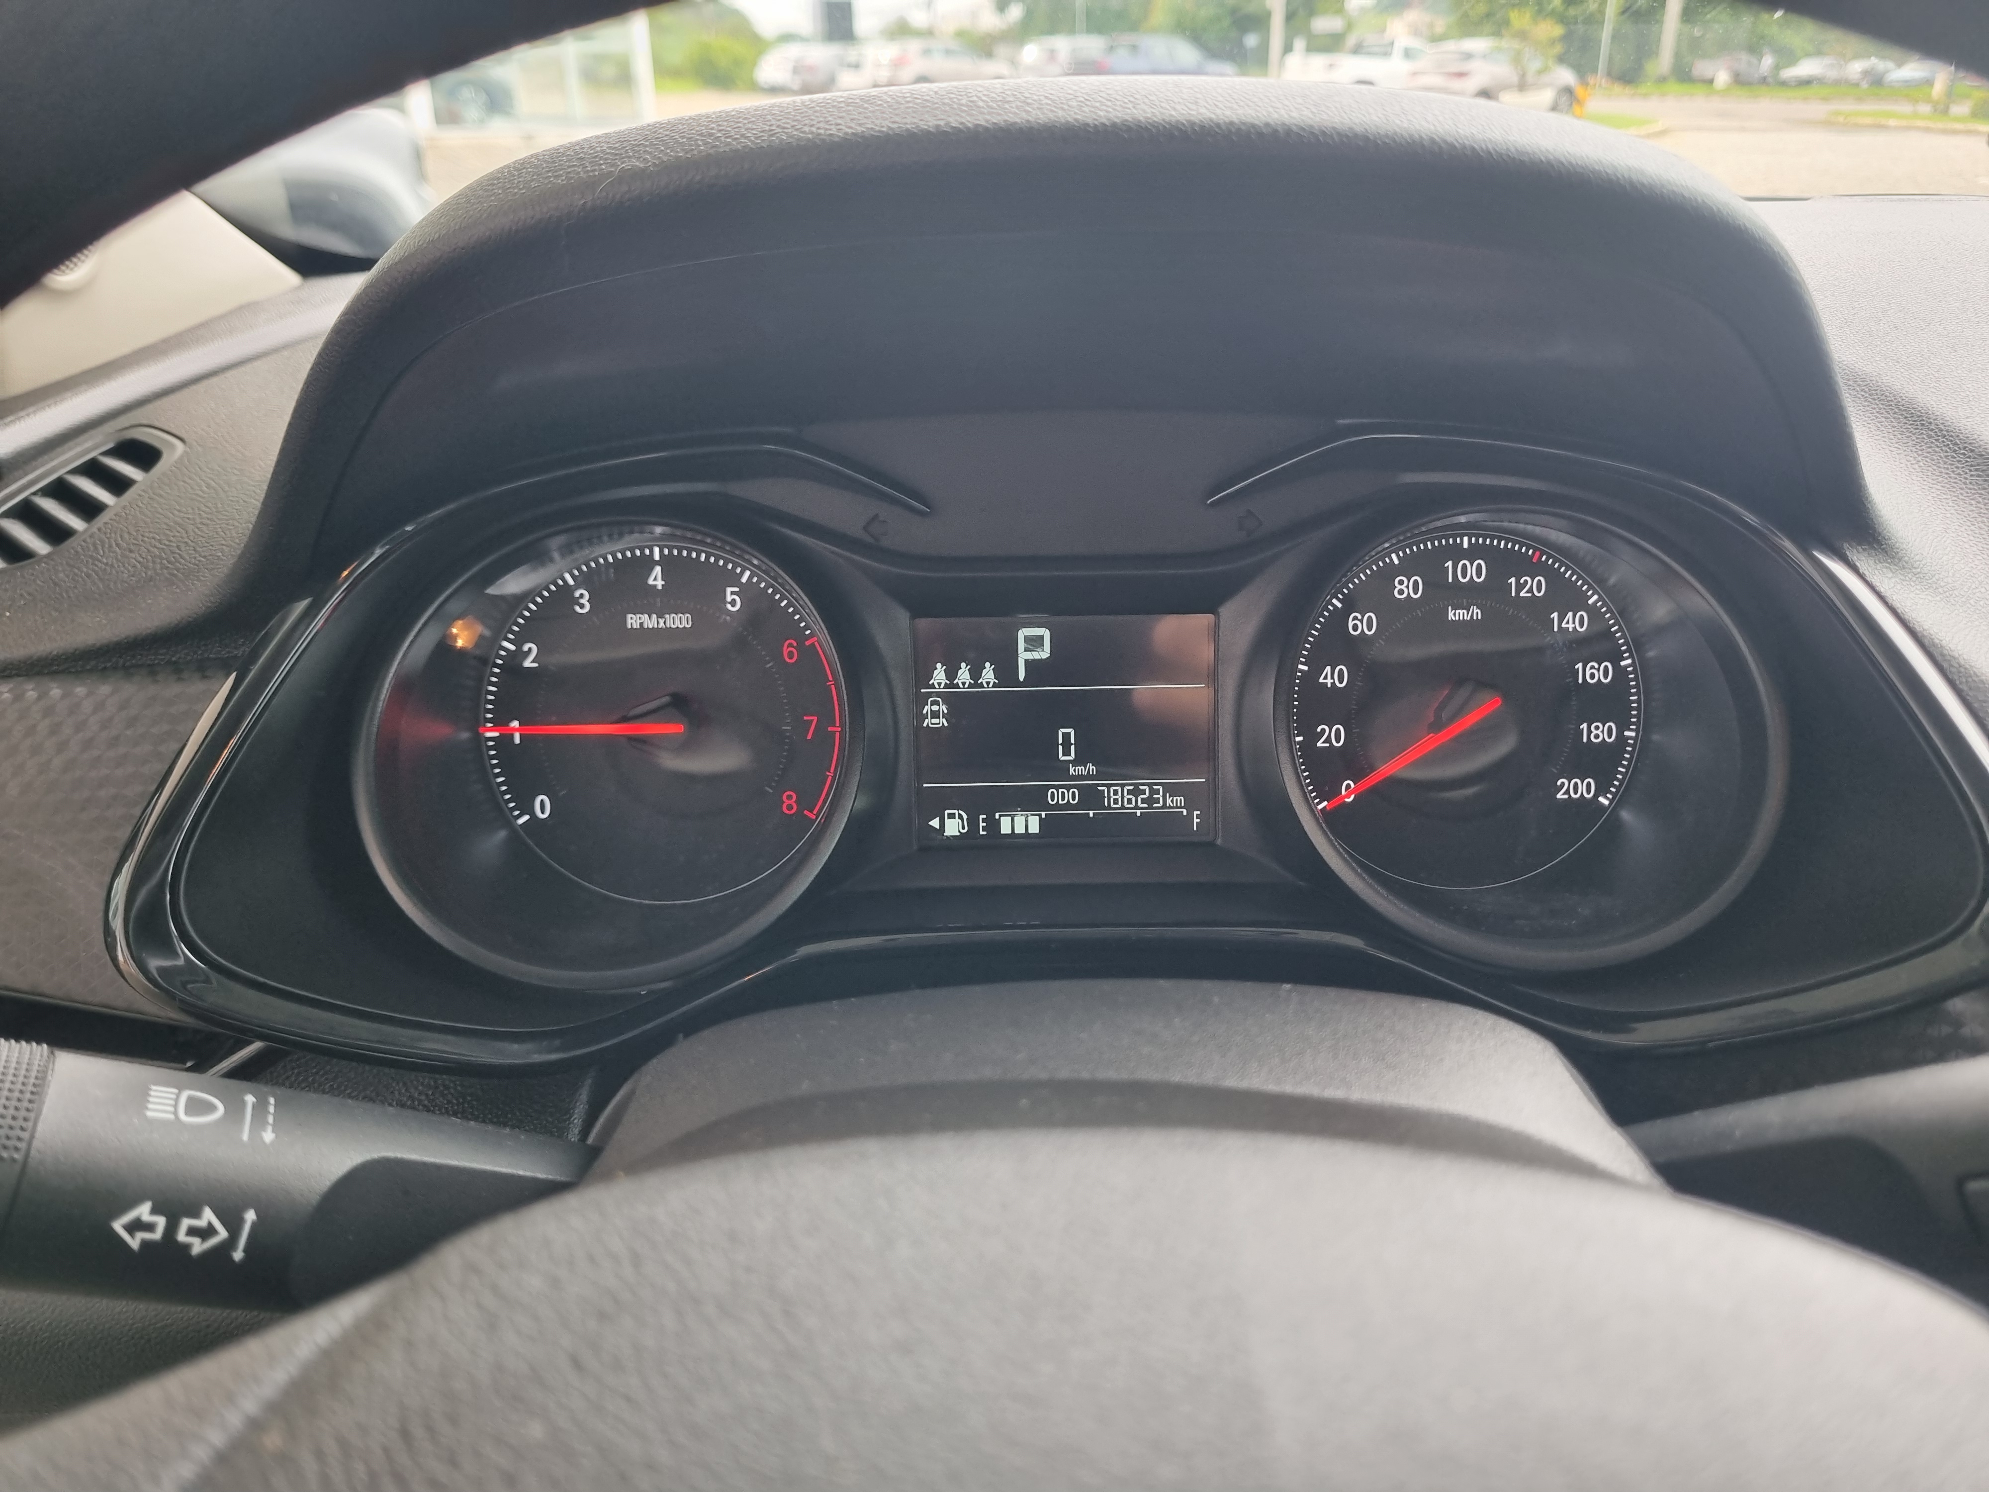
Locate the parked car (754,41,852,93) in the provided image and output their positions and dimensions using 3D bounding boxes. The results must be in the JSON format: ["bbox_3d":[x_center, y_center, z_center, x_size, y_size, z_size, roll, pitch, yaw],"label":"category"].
[{"bbox_3d":[-5.873,-22.986,50.535,4.100,1.540,1.750,-20,32,-37],"label":"parked car"}]

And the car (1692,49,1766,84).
[{"bbox_3d":[38.459,-35.492,78.222,4.500,1.580,1.700,-19,31,-36],"label":"car"}]

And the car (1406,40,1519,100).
[{"bbox_3d":[10.527,-13.968,31.299,4.350,1.470,1.750,-17,30,-33],"label":"car"}]

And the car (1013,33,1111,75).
[{"bbox_3d":[2.856,-18.759,41.446,4.100,1.580,1.750,-15,29,-31],"label":"car"}]

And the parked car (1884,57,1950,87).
[{"bbox_3d":[47.886,-34.944,77.345,4.100,1.430,1.700,-14,28,-28],"label":"parked car"}]

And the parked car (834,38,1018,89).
[{"bbox_3d":[-1.720,-20.023,44.181,4.000,1.530,1.720,-17,30,-32],"label":"parked car"}]

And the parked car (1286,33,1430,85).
[{"bbox_3d":[8.835,-15.365,34.184,4.500,1.570,1.700,-15,29,-31],"label":"parked car"}]

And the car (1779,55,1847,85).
[{"bbox_3d":[43.089,-35.408,78.247,4.100,1.460,1.700,-14,28,-28],"label":"car"}]

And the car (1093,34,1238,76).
[{"bbox_3d":[4.190,-17.861,39.434,4.350,1.650,1.750,-15,29,-31],"label":"car"}]

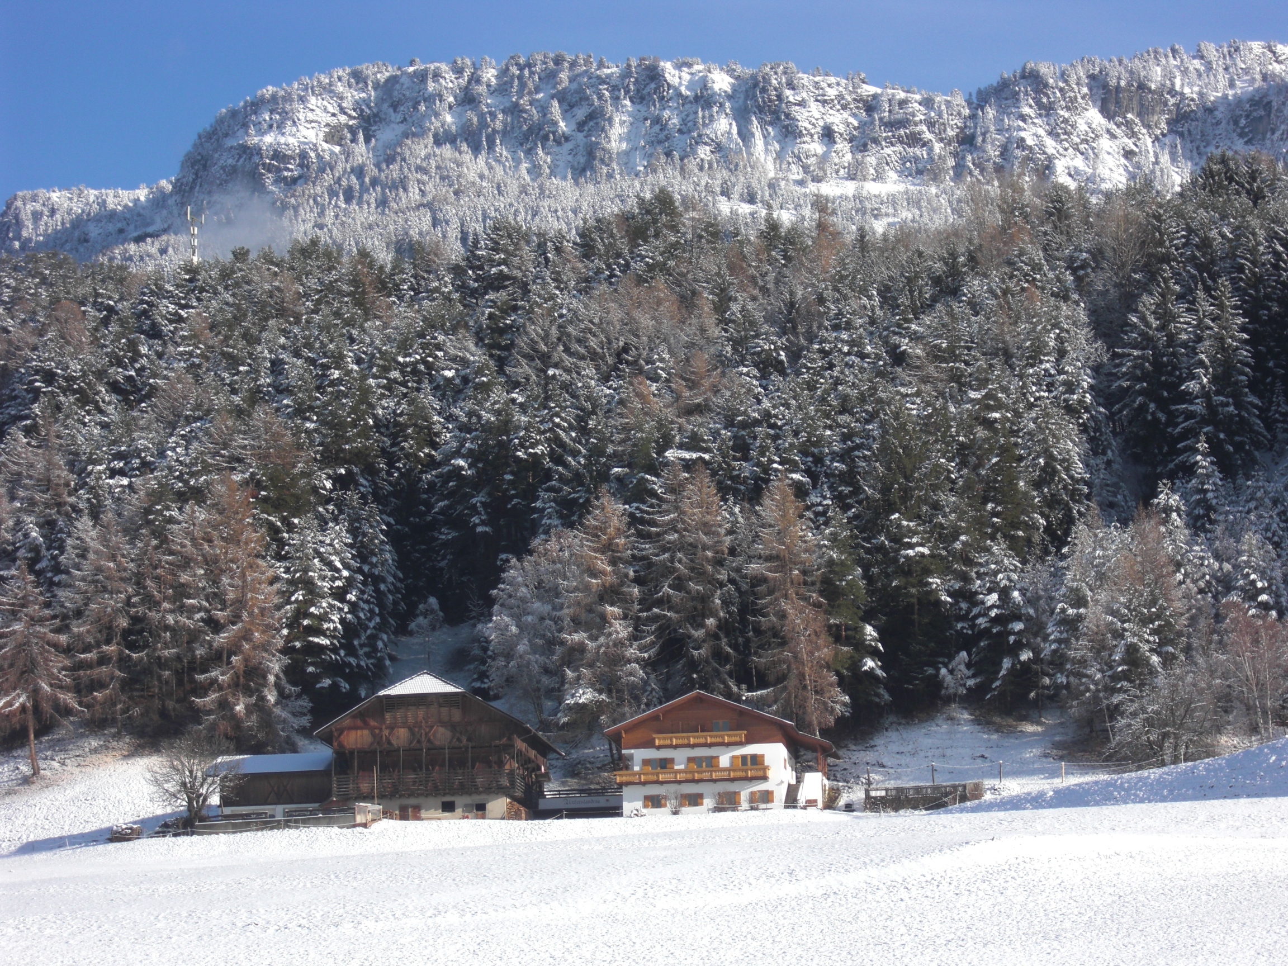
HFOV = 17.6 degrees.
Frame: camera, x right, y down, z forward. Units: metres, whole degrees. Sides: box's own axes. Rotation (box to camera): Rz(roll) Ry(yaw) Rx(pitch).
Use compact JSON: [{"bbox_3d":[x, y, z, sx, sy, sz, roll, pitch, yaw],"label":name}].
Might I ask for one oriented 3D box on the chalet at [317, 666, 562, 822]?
[{"bbox_3d":[-18.270,24.830,377.900,19.300,13.480,22.500,-3,-10,6],"label":"chalet"}]

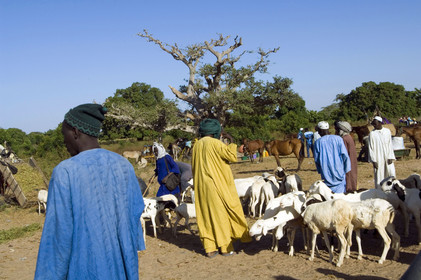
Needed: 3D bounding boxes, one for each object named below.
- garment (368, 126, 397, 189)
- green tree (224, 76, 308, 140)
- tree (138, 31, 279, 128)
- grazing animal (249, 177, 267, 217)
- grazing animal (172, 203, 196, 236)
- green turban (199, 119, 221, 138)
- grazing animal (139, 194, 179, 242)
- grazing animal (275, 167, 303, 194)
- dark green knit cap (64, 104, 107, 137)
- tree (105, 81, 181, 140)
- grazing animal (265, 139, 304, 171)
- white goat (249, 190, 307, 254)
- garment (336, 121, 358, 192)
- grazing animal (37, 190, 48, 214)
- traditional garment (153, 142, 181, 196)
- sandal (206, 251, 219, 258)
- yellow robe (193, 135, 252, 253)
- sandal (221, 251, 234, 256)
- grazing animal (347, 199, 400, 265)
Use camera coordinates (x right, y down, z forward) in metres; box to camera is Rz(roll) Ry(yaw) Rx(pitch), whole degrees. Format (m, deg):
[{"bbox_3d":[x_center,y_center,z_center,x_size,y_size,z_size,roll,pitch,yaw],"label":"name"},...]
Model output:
[{"bbox_3d":[4.088,0.451,10.800,0.640,1.460,0.420,-4,1,13],"label":"garment"},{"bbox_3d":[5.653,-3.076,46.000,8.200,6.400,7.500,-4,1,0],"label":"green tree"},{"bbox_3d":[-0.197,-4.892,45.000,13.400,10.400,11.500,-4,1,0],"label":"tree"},{"bbox_3d":[0.939,1.090,8.951,0.320,0.740,0.980,-5,0,6],"label":"grazing animal"},{"bbox_3d":[-0.226,1.249,7.451,0.850,0.590,0.230,-5,0,-18],"label":"grazing animal"},{"bbox_3d":[0.000,-0.151,6.080,0.250,0.250,0.270,-5,0,11],"label":"green turban"},{"bbox_3d":[-0.932,1.241,7.421,1.000,0.730,0.300,-5,0,-39],"label":"grazing animal"},{"bbox_3d":[1.543,0.984,8.900,0.360,0.880,0.900,-3,1,40],"label":"grazing animal"},{"bbox_3d":[-0.662,-0.104,2.420,0.218,0.160,0.182,15,7,25],"label":"dark green knit cap"},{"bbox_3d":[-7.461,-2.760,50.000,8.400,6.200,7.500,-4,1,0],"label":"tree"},{"bbox_3d":[3.053,0.579,18.800,1.750,1.320,0.450,-4,1,-12],"label":"grazing animal"},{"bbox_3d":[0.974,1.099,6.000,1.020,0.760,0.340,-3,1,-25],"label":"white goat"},{"bbox_3d":[3.017,0.398,10.000,0.450,1.600,0.520,-3,1,41],"label":"garment"},{"bbox_3d":[-3.960,1.544,11.751,0.900,0.670,0.270,-5,0,-37],"label":"grazing animal"},{"bbox_3d":[-0.845,0.586,8.750,0.450,1.060,0.430,-5,0,-27],"label":"traditional garment"},{"bbox_3d":[0.031,1.513,6.080,0.100,0.070,0.270,-3,1,25],"label":"sandal"},{"bbox_3d":[0.141,0.729,6.100,0.640,1.480,0.500,-4,1,22],"label":"yellow robe"},{"bbox_3d":[0.224,1.478,6.020,0.100,0.070,0.260,-5,0,40],"label":"sandal"},{"bbox_3d":[1.826,1.046,5.440,0.920,0.780,0.340,-3,1,34],"label":"grazing animal"}]

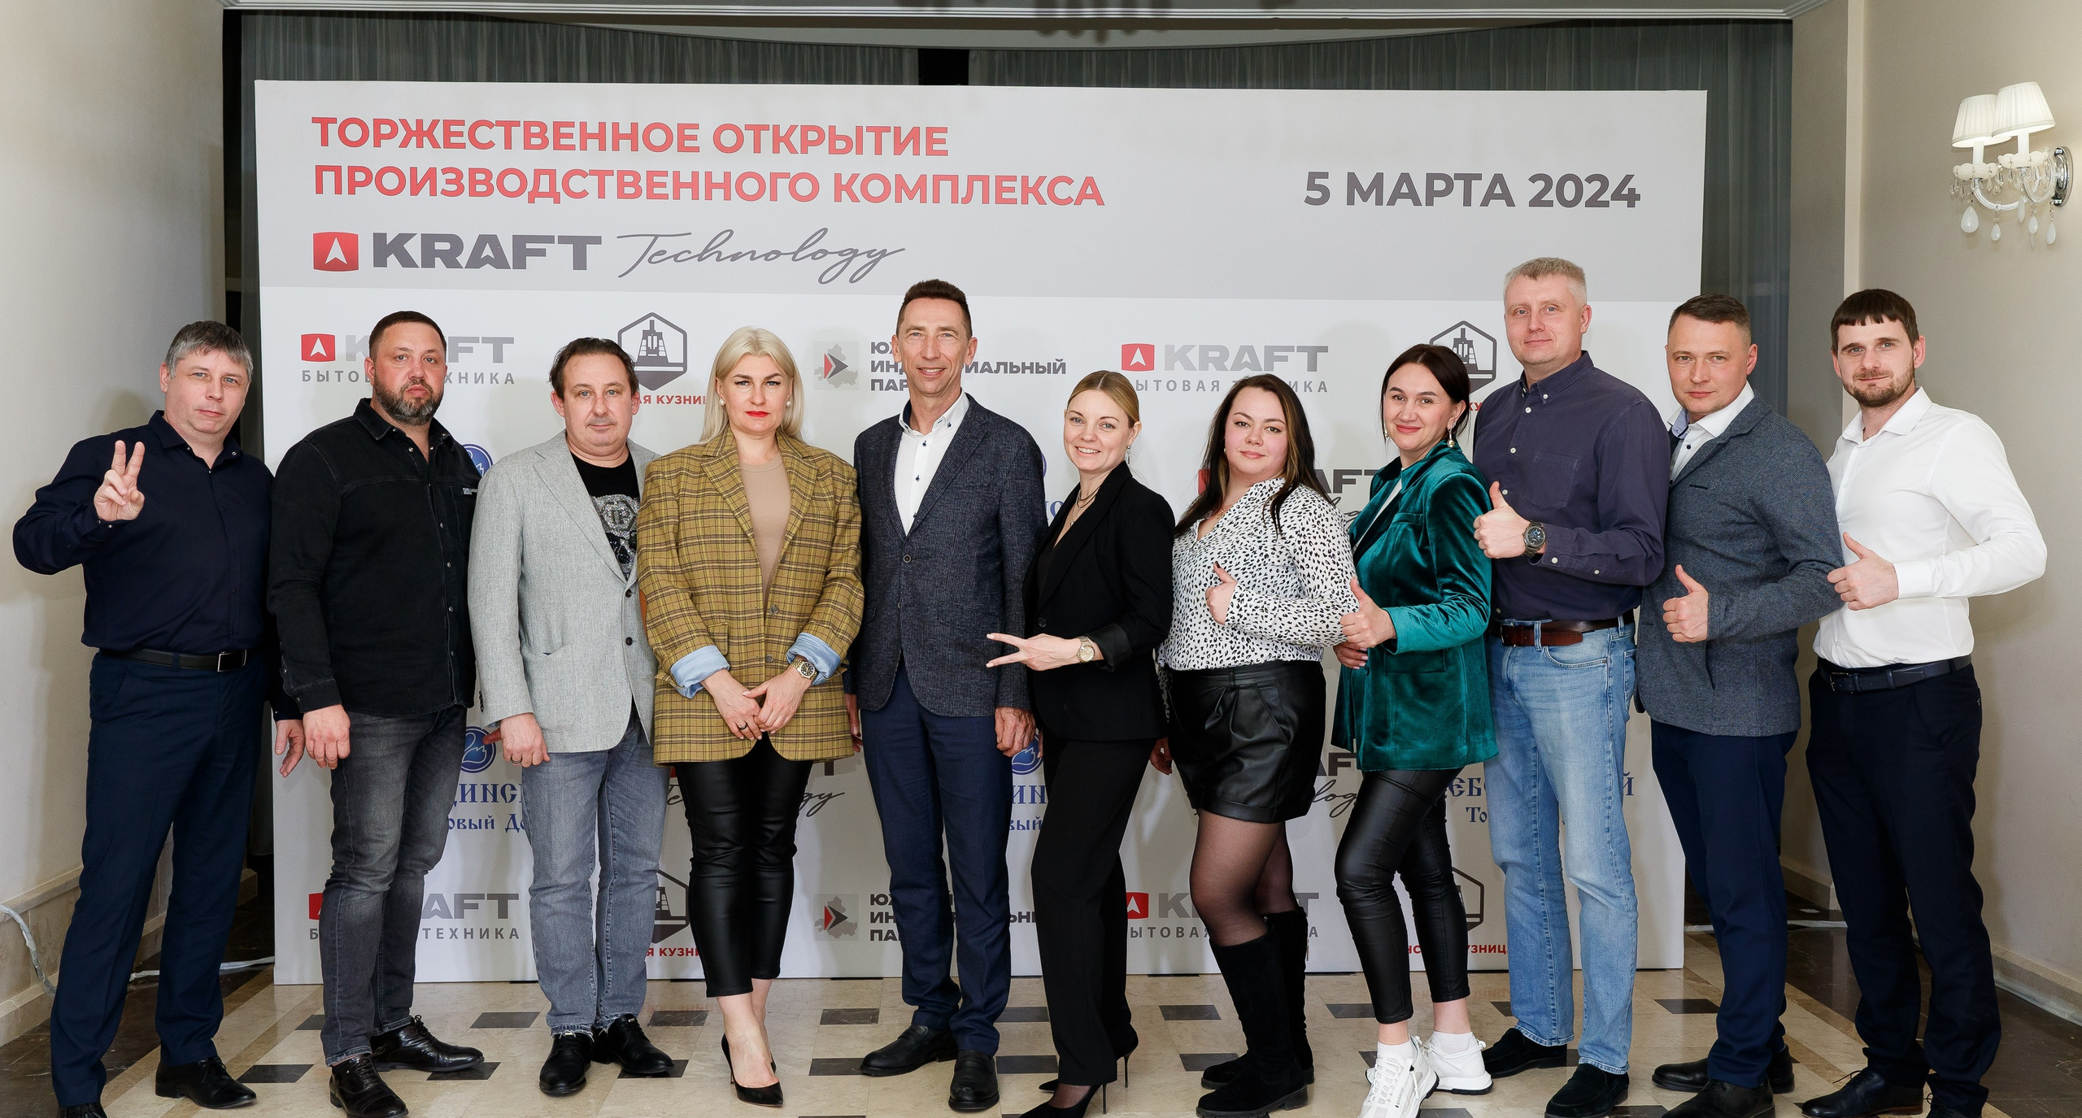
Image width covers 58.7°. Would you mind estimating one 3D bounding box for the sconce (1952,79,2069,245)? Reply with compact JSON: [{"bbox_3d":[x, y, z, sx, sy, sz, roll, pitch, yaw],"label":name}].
[{"bbox_3d":[2.537,-1.026,4.796,0.240,0.390,0.330,0,3,-2],"label":"sconce"}]

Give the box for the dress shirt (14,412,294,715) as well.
[{"bbox_3d":[-1.895,0.005,3.951,0.400,0.660,0.580,2,4,42],"label":"dress shirt"}]

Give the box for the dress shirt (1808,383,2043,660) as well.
[{"bbox_3d":[1.896,-0.066,3.951,0.440,0.590,0.500,-2,3,-32],"label":"dress shirt"}]

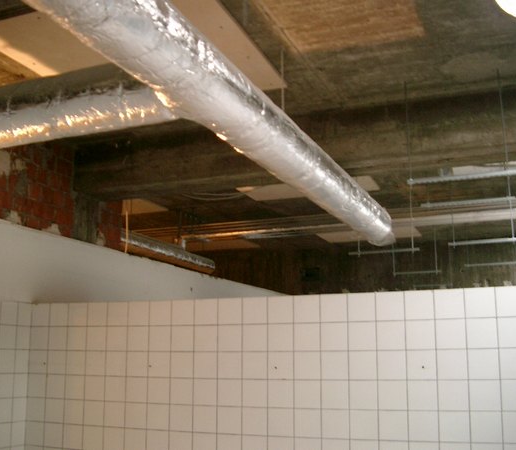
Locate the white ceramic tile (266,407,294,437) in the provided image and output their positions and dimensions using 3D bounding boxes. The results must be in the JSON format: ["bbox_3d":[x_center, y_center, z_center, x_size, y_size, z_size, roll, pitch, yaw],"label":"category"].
[{"bbox_3d":[0.121,1.050,3.413,0.150,0.150,0.009,-5,-13,21],"label":"white ceramic tile"}]

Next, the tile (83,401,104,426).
[{"bbox_3d":[-0.997,1.146,3.903,0.150,0.150,0.010,-5,-13,21],"label":"tile"}]

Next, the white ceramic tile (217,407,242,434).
[{"bbox_3d":[-0.157,1.072,3.522,0.150,0.150,0.008,-5,-13,21],"label":"white ceramic tile"}]

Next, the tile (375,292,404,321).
[{"bbox_3d":[0.690,0.427,3.363,0.150,0.150,0.009,-5,-13,21],"label":"tile"}]

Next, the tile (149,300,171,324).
[{"bbox_3d":[-0.593,0.527,3.861,0.150,0.150,0.009,-5,-13,21],"label":"tile"}]

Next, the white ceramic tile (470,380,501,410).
[{"bbox_3d":[1.094,0.821,3.091,0.150,0.150,0.010,-5,-13,21],"label":"white ceramic tile"}]

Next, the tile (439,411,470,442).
[{"bbox_3d":[0.948,0.972,3.092,0.150,0.150,0.008,-5,-13,21],"label":"tile"}]

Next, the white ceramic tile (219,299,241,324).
[{"bbox_3d":[-0.159,0.497,3.698,0.150,0.150,0.010,-5,-13,21],"label":"white ceramic tile"}]

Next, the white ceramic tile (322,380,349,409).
[{"bbox_3d":[0.405,0.889,3.361,0.150,0.150,0.010,-5,-13,21],"label":"white ceramic tile"}]

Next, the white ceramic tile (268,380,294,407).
[{"bbox_3d":[0.128,0.918,3.492,0.150,0.150,0.009,-5,-13,21],"label":"white ceramic tile"}]

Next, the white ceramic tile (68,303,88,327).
[{"bbox_3d":[-1.131,0.563,4.033,0.150,0.150,0.008,-5,-13,21],"label":"white ceramic tile"}]

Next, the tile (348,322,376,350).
[{"bbox_3d":[0.552,0.589,3.386,0.150,0.150,0.009,-5,-13,21],"label":"tile"}]

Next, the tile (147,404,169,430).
[{"bbox_3d":[-0.578,1.113,3.721,0.150,0.150,0.010,-5,-13,21],"label":"tile"}]

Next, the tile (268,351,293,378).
[{"bbox_3d":[0.124,0.766,3.501,0.150,0.150,0.010,-5,-13,21],"label":"tile"}]

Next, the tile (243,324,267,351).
[{"bbox_3d":[-0.018,0.626,3.563,0.150,0.150,0.009,-5,-13,21],"label":"tile"}]

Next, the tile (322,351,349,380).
[{"bbox_3d":[0.406,0.742,3.390,0.150,0.150,0.010,-5,-13,21],"label":"tile"}]

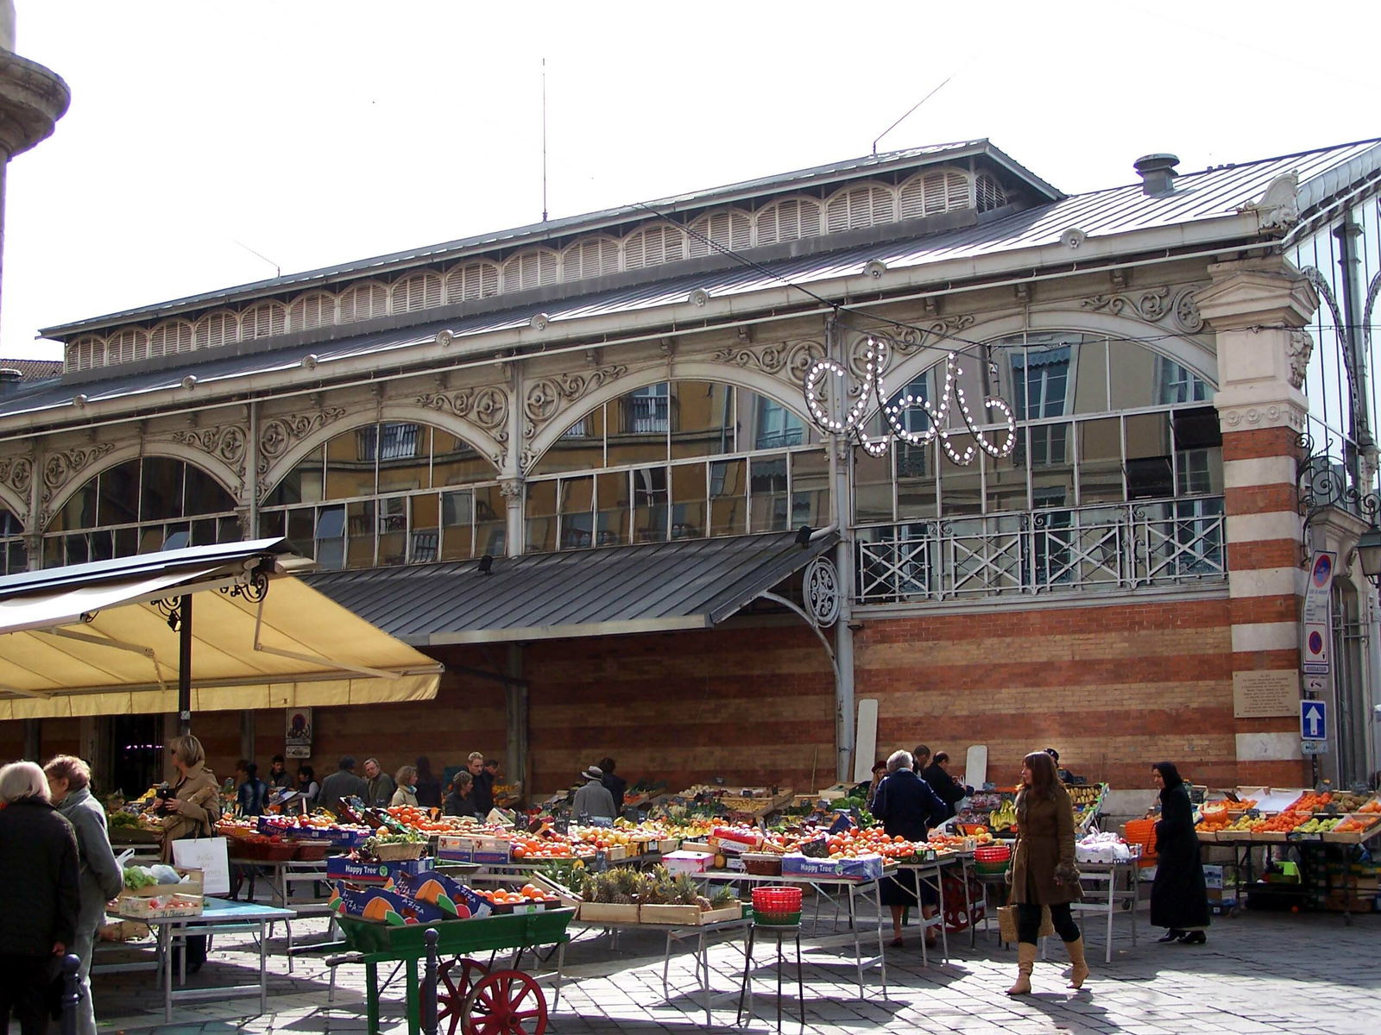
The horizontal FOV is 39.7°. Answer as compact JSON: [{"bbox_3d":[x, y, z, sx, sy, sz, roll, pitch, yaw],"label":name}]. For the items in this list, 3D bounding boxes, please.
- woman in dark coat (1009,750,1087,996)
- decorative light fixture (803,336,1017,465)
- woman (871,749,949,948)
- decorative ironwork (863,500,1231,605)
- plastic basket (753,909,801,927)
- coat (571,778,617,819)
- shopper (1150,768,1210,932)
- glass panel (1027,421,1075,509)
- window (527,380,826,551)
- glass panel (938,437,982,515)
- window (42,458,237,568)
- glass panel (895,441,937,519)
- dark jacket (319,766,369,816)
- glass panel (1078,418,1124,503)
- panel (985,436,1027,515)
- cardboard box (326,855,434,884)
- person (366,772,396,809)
[{"bbox_3d":[2.541,2.508,13.618,0.550,1.670,0.500,4,-10,-27],"label":"woman in dark coat"},{"bbox_3d":[2.368,-1.220,20.141,3.328,1.183,0.150,7,-11,-41],"label":"decorative light fixture"},{"bbox_3d":[1.892,2.852,16.500,0.620,1.689,0.400,-1,-8,3],"label":"woman"},{"bbox_3d":[4.807,0.495,27.034,5.553,1.114,0.100,-5,-10,32],"label":"decorative ironwork"},{"bbox_3d":[0.522,2.410,11.499,0.300,0.100,0.300,0,-8,0],"label":"plastic basket"},{"bbox_3d":[-1.037,3.224,20.540,0.480,0.850,0.320,-1,-8,3],"label":"coat"},{"bbox_3d":[4.364,2.996,17.100,0.460,1.602,0.430,1,-8,-11],"label":"shopper"},{"bbox_3d":[5.127,-0.740,27.181,0.658,1.197,0.040,-5,-10,32],"label":"glass panel"},{"bbox_3d":[-0.335,-0.892,29.367,5.539,2.481,0.150,-5,-9,32],"label":"window"},{"bbox_3d":[3.942,-0.619,27.926,0.646,1.160,0.040,-5,-10,32],"label":"glass panel"},{"bbox_3d":[-10.368,0.106,35.901,5.316,2.487,0.150,-6,-10,32],"label":"window"},{"bbox_3d":[3.183,-0.519,27.046,0.655,1.046,0.050,-5,-9,32],"label":"glass panel"},{"bbox_3d":[-3.681,3.040,20.245,0.490,0.780,0.300,-1,-8,6],"label":"dark jacket"},{"bbox_3d":[5.484,-0.744,25.591,0.631,1.077,0.050,-5,-9,32],"label":"glass panel"},{"bbox_3d":[4.373,-0.601,26.552,0.640,1.135,0.050,-6,-10,32],"label":"panel"},{"bbox_3d":[-2.054,2.344,12.729,0.600,0.155,0.390,-3,-8,16],"label":"cardboard box"},{"bbox_3d":[-3.525,3.603,21.683,0.520,1.720,0.380,-5,-9,30],"label":"person"}]

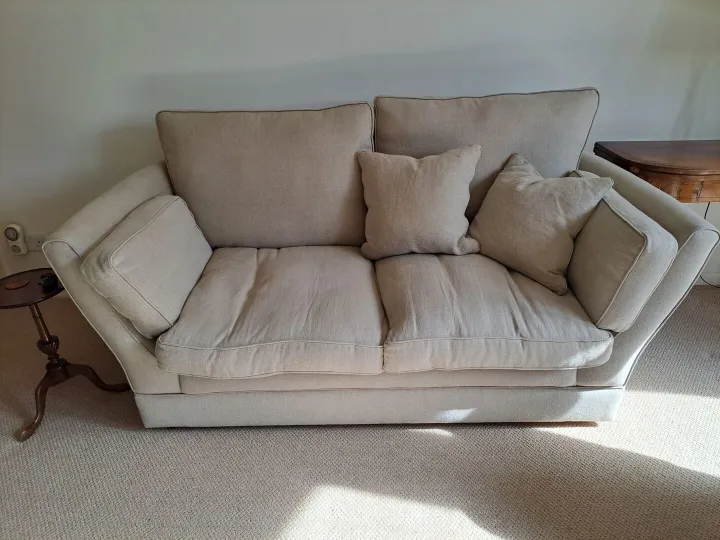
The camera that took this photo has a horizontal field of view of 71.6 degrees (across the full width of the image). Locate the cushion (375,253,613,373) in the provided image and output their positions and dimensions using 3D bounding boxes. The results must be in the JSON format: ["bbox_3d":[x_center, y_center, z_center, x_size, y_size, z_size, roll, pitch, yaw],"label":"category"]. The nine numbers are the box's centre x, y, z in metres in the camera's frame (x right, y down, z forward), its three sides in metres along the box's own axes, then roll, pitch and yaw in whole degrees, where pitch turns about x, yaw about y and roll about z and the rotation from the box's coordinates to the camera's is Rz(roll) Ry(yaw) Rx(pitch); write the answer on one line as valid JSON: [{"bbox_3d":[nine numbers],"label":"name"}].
[{"bbox_3d":[0.428,0.096,1.868,0.730,0.185,0.680,-1,28,-1],"label":"cushion"}]

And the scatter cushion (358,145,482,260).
[{"bbox_3d":[0.224,-0.258,1.911,0.440,0.420,0.150,-1,18,-1],"label":"scatter cushion"}]

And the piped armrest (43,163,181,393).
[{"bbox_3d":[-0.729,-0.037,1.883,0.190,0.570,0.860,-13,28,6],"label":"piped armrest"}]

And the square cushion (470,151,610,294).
[{"bbox_3d":[0.675,-0.198,1.908,0.150,0.410,0.410,-1,29,-48],"label":"square cushion"}]

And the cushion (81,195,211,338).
[{"bbox_3d":[-0.710,-0.032,1.779,0.135,0.300,0.530,-25,26,12],"label":"cushion"}]

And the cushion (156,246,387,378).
[{"bbox_3d":[-0.283,0.109,1.847,0.720,0.185,0.680,-1,28,-1],"label":"cushion"}]

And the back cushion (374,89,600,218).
[{"bbox_3d":[0.481,-0.399,2.028,0.810,0.620,0.180,-1,14,-1],"label":"back cushion"}]

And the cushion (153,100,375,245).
[{"bbox_3d":[-0.357,-0.360,2.030,0.790,0.580,0.180,-1,14,-1],"label":"cushion"}]

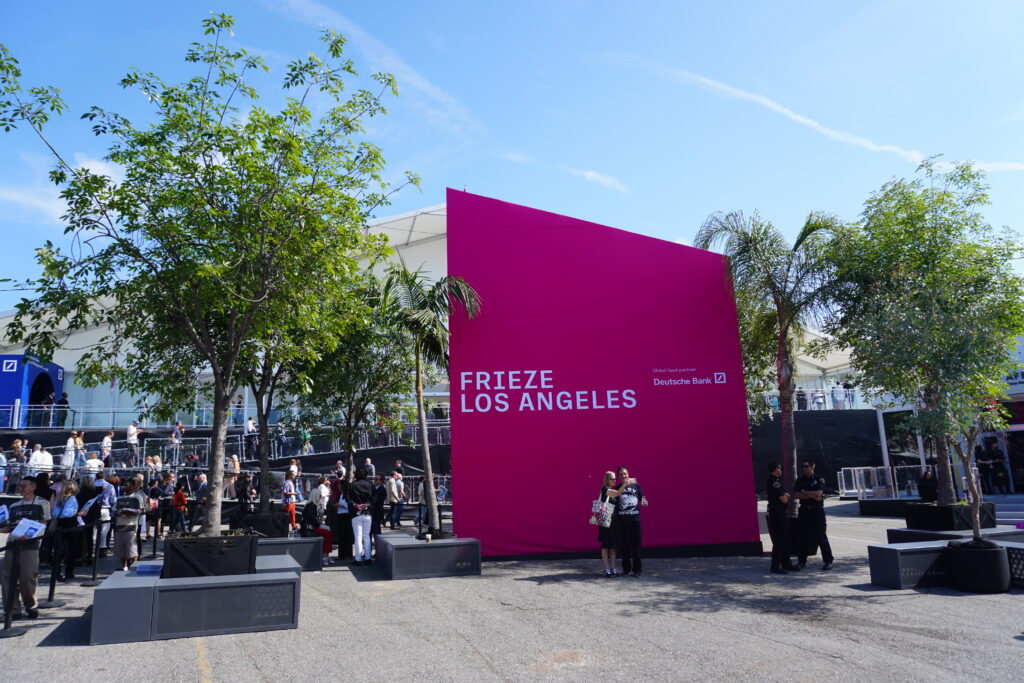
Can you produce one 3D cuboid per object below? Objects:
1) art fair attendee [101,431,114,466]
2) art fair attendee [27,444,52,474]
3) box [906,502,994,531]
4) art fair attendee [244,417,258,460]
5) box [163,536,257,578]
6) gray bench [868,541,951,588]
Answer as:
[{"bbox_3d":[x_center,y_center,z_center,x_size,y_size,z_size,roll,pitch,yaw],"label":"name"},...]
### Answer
[{"bbox_3d":[-14.811,4.101,24.981,0.420,1.680,0.480,1,-12,-17],"label":"art fair attendee"},{"bbox_3d":[-15.390,4.210,22.213,0.550,1.700,0.400,3,-12,-26],"label":"art fair attendee"},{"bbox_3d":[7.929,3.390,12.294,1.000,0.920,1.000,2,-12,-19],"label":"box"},{"bbox_3d":[-10.420,3.870,27.300,0.420,1.730,0.500,-1,-11,-8],"label":"art fair attendee"},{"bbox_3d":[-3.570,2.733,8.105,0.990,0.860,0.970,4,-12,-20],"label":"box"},{"bbox_3d":[5.928,3.185,9.793,1.470,0.530,0.500,1,-12,-18],"label":"gray bench"}]

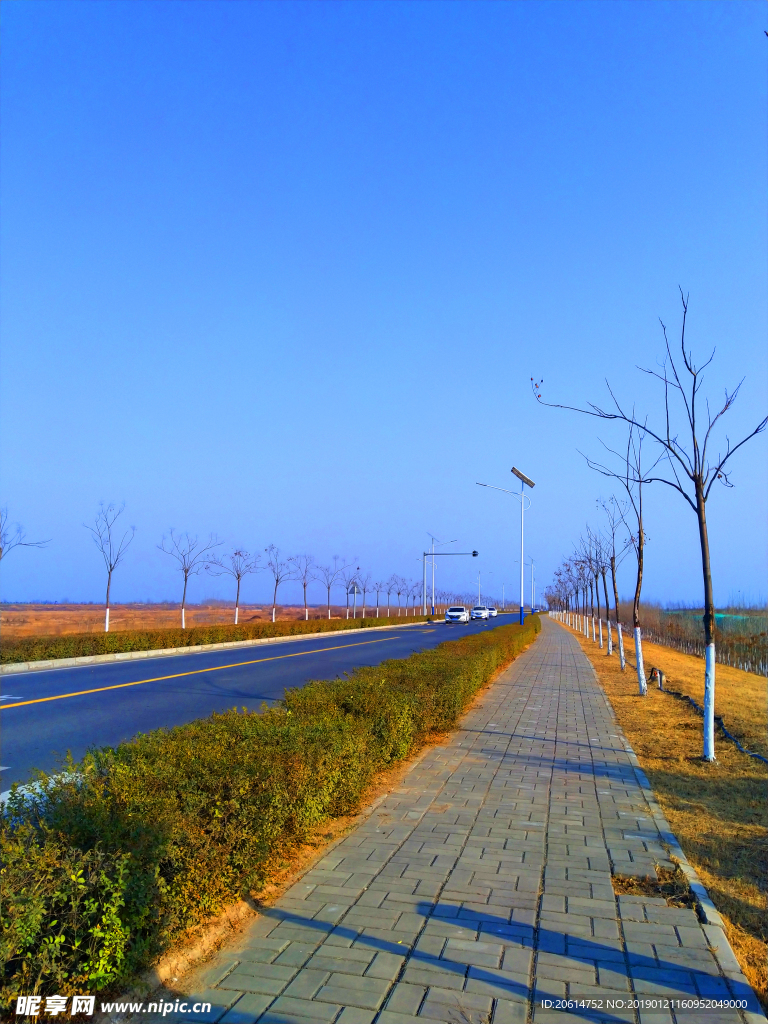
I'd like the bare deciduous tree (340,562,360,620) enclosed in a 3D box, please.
[{"bbox_3d":[-2.502,6.010,54.701,1.490,4.550,1.490,0,-7,0],"label":"bare deciduous tree"}]

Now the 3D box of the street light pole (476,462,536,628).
[{"bbox_3d":[7.059,2.089,42.295,3.430,9.590,1.200,-1,-7,12],"label":"street light pole"}]

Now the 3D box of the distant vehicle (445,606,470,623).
[{"bbox_3d":[6.727,9.329,67.500,1.820,1.520,4.450,-1,-7,12],"label":"distant vehicle"}]

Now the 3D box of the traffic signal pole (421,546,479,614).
[{"bbox_3d":[7.175,7.800,78.927,6.190,7.500,0.600,-1,-7,12],"label":"traffic signal pole"}]

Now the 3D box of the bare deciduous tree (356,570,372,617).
[{"bbox_3d":[-1.597,6.853,59.916,1.300,4.220,1.300,0,-7,0],"label":"bare deciduous tree"}]

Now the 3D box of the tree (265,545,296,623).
[{"bbox_3d":[-5.526,3.985,39.119,1.710,4.540,1.710,-1,-7,12],"label":"tree"}]

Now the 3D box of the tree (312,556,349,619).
[{"bbox_3d":[-3.614,5.292,49.502,2.420,4.630,2.420,0,-7,0],"label":"tree"}]

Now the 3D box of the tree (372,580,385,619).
[{"bbox_3d":[-0.495,7.843,65.148,1.160,3.600,1.160,0,-7,0],"label":"tree"}]

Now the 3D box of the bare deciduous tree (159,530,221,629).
[{"bbox_3d":[-7.642,2.808,28.753,2.430,4.200,2.430,-1,-7,12],"label":"bare deciduous tree"}]

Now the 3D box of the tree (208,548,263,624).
[{"bbox_3d":[-6.926,3.629,33.965,2.590,3.910,2.590,-1,-7,12],"label":"tree"}]

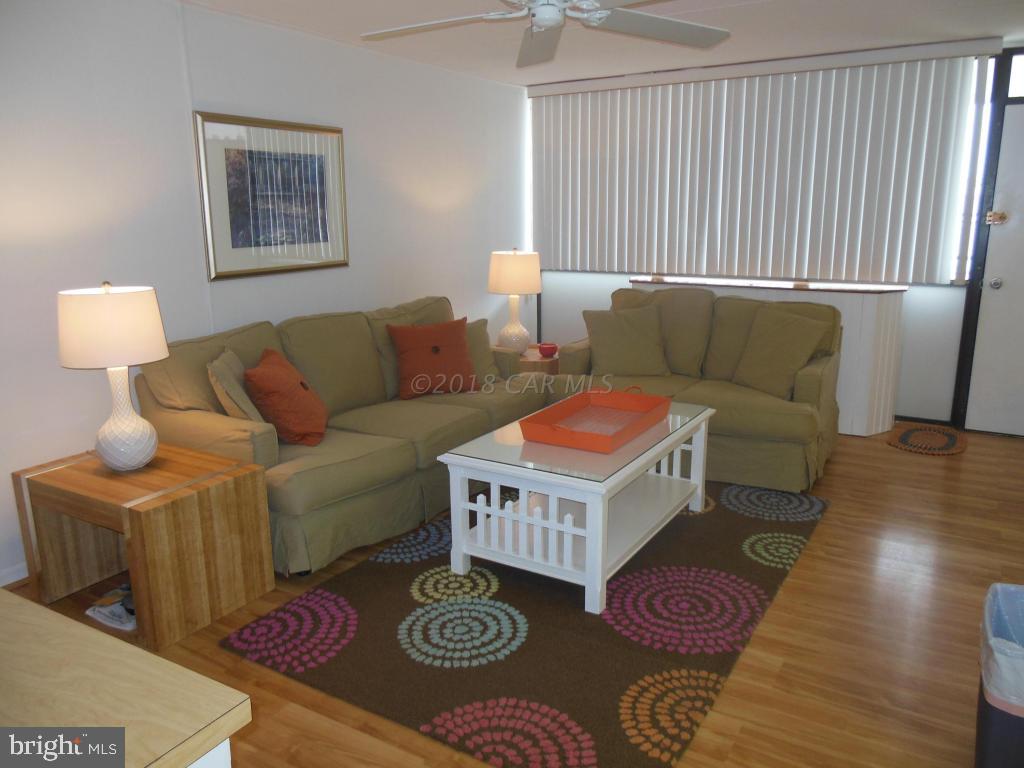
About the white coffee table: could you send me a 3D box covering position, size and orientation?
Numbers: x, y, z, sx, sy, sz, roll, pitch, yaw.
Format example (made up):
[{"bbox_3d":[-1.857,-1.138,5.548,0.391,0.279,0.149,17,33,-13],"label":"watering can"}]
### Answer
[{"bbox_3d":[0.354,0.458,3.343,0.732,0.504,1.219,8,16,31],"label":"white coffee table"}]

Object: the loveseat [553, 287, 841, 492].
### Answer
[{"bbox_3d":[1.125,-0.052,4.543,1.542,0.912,1.013,8,16,31],"label":"loveseat"}]

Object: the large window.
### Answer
[{"bbox_3d":[1.525,-1.474,5.348,3.129,1.363,0.089,8,16,31],"label":"large window"}]

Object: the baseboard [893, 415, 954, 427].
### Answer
[{"bbox_3d":[2.822,0.240,5.077,0.350,0.057,0.018,8,16,31],"label":"baseboard"}]

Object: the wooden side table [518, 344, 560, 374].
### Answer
[{"bbox_3d":[0.038,0.013,5.180,0.790,0.507,0.514,8,16,31],"label":"wooden side table"}]

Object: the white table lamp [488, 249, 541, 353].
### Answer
[{"bbox_3d":[0.022,-0.559,5.013,0.360,0.712,0.360,-1,14,0],"label":"white table lamp"}]

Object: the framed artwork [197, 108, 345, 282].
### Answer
[{"bbox_3d":[-1.240,-0.998,3.986,0.030,0.797,0.991,8,16,31],"label":"framed artwork"}]

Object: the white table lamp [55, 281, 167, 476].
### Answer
[{"bbox_3d":[-1.482,-0.024,2.789,0.360,0.712,0.360,8,16,31],"label":"white table lamp"}]

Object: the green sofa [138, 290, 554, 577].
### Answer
[{"bbox_3d":[-0.722,0.102,3.998,0.983,0.909,2.064,8,16,31],"label":"green sofa"}]

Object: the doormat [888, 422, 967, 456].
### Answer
[{"bbox_3d":[2.674,0.343,4.761,0.455,0.010,0.781,8,16,31],"label":"doormat"}]

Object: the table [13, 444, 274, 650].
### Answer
[{"bbox_3d":[-1.431,0.577,2.909,0.799,0.514,0.514,8,16,31],"label":"table"}]

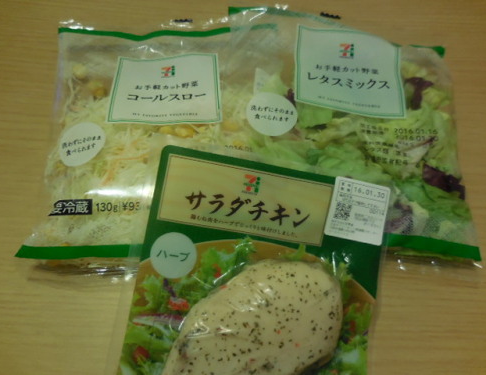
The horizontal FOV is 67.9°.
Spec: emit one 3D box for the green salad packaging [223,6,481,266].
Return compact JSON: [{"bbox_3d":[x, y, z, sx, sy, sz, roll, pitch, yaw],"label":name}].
[{"bbox_3d":[0.065,-0.044,0.251,0.175,0.049,0.190,6,73,2],"label":"green salad packaging"}]

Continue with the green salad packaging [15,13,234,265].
[{"bbox_3d":[-0.059,-0.042,0.256,0.175,0.047,0.195,0,74,0],"label":"green salad packaging"}]

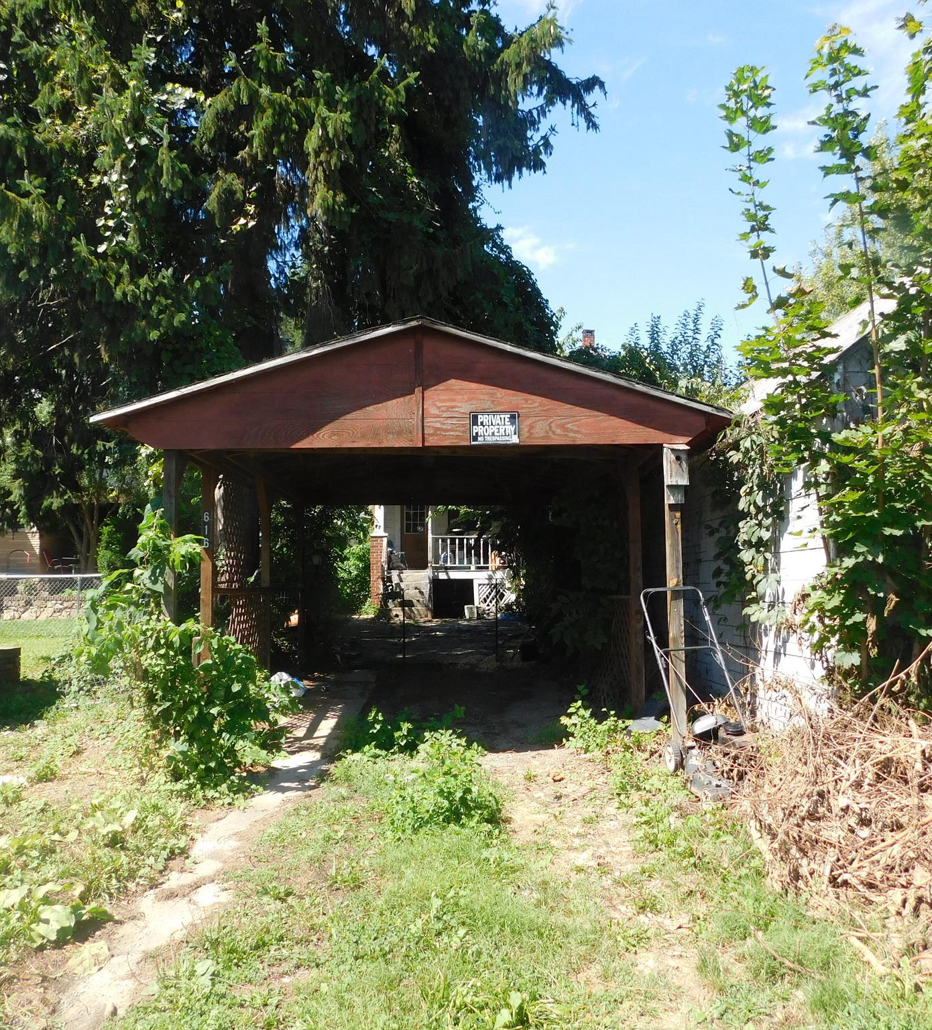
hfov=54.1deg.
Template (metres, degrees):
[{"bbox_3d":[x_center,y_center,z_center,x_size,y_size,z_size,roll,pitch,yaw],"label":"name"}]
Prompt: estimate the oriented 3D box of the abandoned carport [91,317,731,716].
[{"bbox_3d":[-0.502,0.336,9.857,4.529,3.059,6.900,0,-4,-3],"label":"abandoned carport"}]

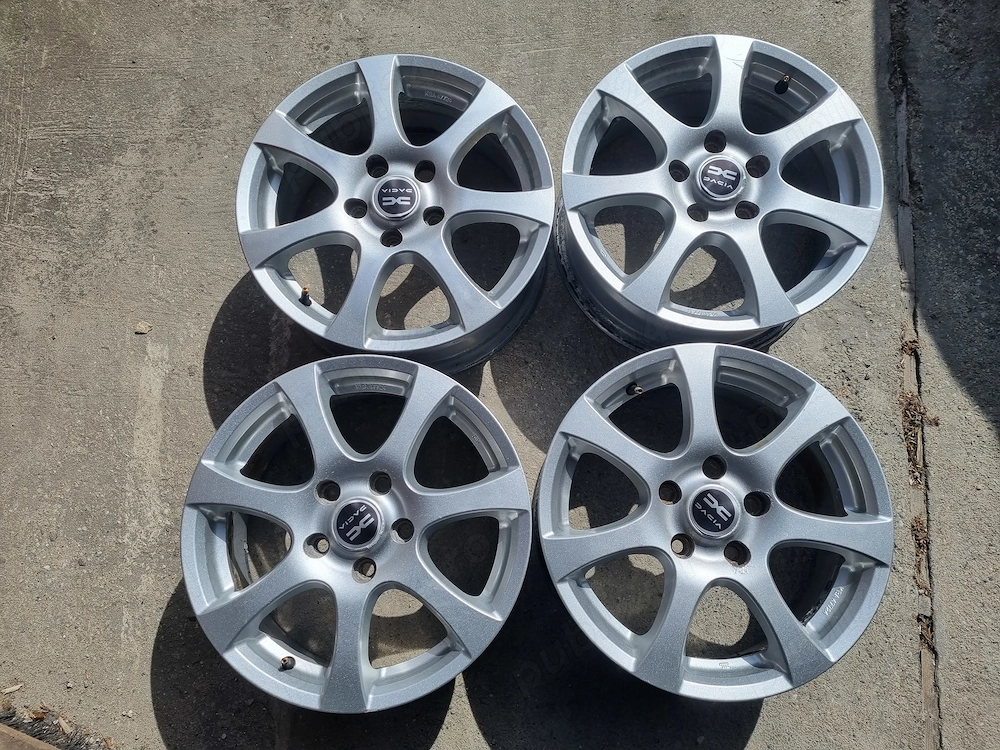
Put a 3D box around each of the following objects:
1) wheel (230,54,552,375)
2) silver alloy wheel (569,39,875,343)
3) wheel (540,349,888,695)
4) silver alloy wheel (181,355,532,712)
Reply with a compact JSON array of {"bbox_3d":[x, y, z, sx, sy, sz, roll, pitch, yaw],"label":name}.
[{"bbox_3d":[-0.143,-0.226,1.130,0.442,0.188,0.442,0,78,1],"label":"wheel"},{"bbox_3d":[0.309,-0.255,1.129,0.442,0.188,0.442,0,78,1],"label":"silver alloy wheel"},{"bbox_3d":[0.271,0.194,1.033,0.442,0.188,0.442,0,78,1],"label":"wheel"},{"bbox_3d":[-0.180,0.208,1.038,0.442,0.188,0.442,0,78,1],"label":"silver alloy wheel"}]

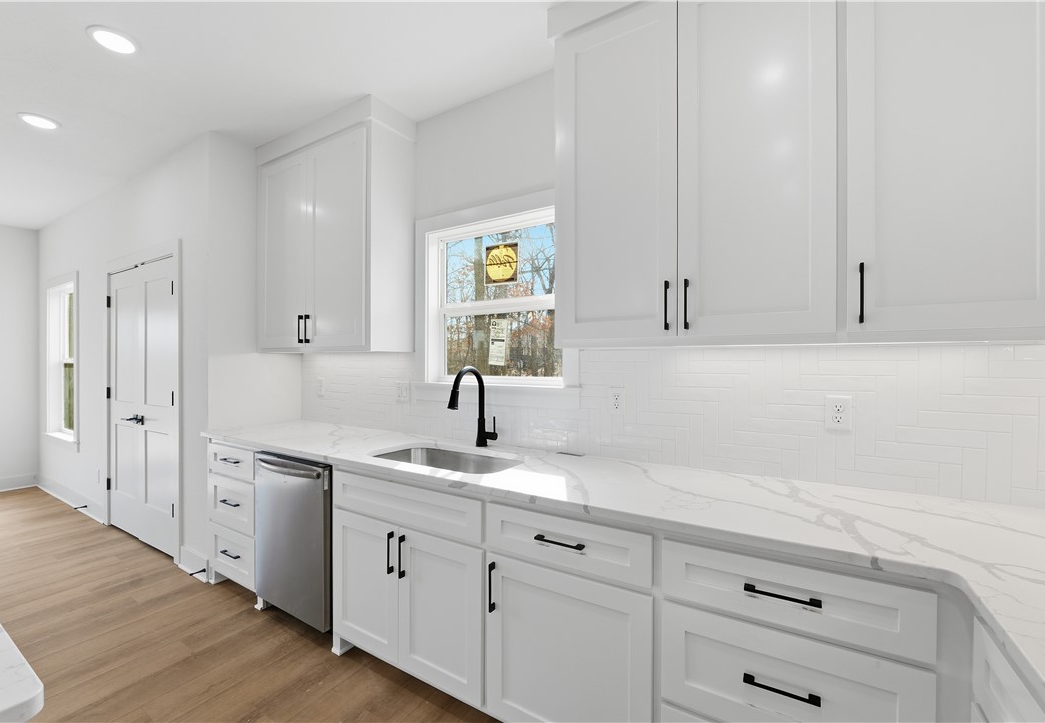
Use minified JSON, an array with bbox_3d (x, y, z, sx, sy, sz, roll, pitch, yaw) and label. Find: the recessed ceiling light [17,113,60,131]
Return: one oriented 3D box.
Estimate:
[{"bbox_3d":[-2.844,-1.415,2.479,0.171,0.030,0.171,0,0,30],"label":"recessed ceiling light"}]

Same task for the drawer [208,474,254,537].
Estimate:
[{"bbox_3d":[-1.541,0.808,2.639,0.509,0.289,0.525,0,0,30],"label":"drawer"}]

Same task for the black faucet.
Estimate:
[{"bbox_3d":[-0.239,0.232,2.060,0.138,0.413,0.287,0,0,30],"label":"black faucet"}]

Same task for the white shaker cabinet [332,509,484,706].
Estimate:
[{"bbox_3d":[-0.360,0.961,1.979,0.851,0.569,0.585,0,0,30],"label":"white shaker cabinet"}]

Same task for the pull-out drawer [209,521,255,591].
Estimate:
[{"bbox_3d":[-1.540,1.110,2.640,0.509,0.294,0.525,0,0,30],"label":"pull-out drawer"}]

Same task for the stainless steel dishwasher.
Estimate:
[{"bbox_3d":[-1.031,0.876,2.343,0.607,0.790,0.619,0,0,30],"label":"stainless steel dishwasher"}]

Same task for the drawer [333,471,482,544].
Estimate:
[{"bbox_3d":[-0.375,0.582,1.951,0.841,0.161,0.525,0,0,30],"label":"drawer"}]

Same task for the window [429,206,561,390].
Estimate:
[{"bbox_3d":[-0.152,-0.309,2.283,0.884,0.879,0.111,0,0,30],"label":"window"}]

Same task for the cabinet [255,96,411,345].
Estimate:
[{"bbox_3d":[-1.212,-0.738,2.667,1.137,1.358,0.332,0,0,30],"label":"cabinet"}]

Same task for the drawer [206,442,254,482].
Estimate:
[{"bbox_3d":[-1.541,0.571,2.638,0.509,0.156,0.525,0,0,30],"label":"drawer"}]

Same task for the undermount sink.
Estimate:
[{"bbox_3d":[-0.339,0.558,1.940,0.770,0.221,0.407,0,0,30],"label":"undermount sink"}]

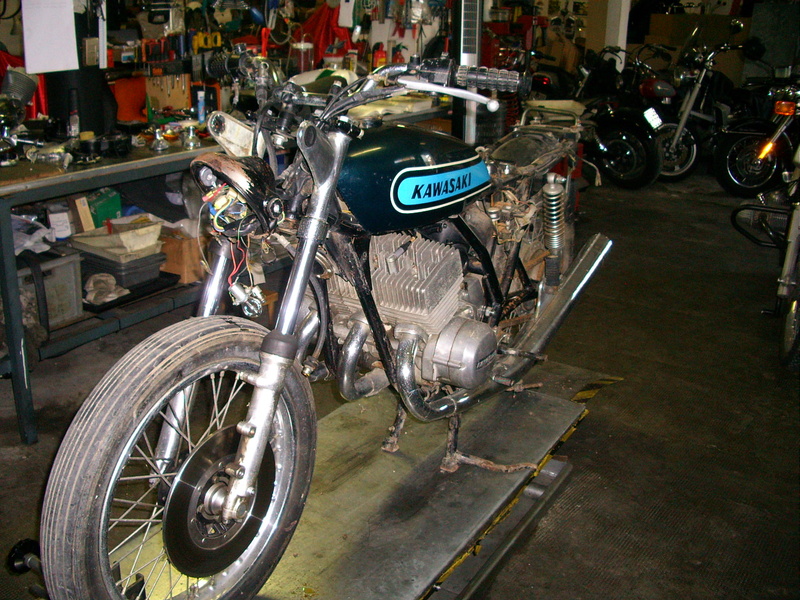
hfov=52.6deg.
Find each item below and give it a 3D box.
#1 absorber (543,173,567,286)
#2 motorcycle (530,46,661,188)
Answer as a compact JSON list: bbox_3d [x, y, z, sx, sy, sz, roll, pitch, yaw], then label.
[{"bbox_3d":[0.446,-0.195,2.367,0.065,0.350,0.065,11,29,32],"label":"absorber"},{"bbox_3d":[1.680,-1.770,7.970,0.870,1.170,2.250,-14,22,-38],"label":"motorcycle"}]

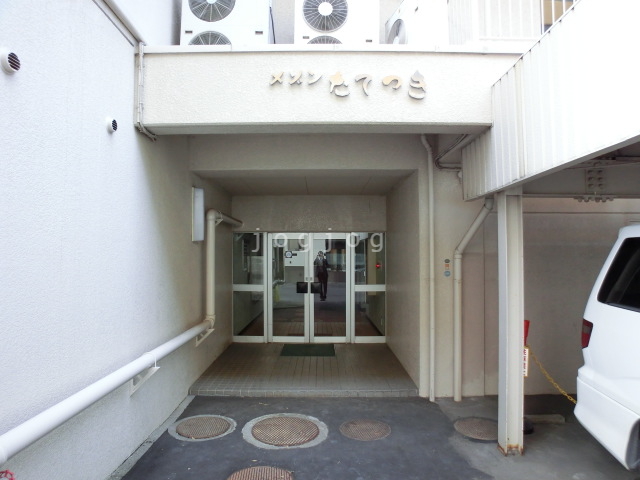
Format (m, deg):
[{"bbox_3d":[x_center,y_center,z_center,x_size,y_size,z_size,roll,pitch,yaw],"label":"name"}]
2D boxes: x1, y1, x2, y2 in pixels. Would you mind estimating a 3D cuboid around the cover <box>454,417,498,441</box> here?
[{"bbox_3d":[1.570,1.831,3.743,0.500,0.030,0.500,0,-2,0],"label":"cover"}]

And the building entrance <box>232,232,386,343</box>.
[{"bbox_3d":[-0.185,0.849,6.870,2.730,1.960,0.120,0,-2,0],"label":"building entrance"}]

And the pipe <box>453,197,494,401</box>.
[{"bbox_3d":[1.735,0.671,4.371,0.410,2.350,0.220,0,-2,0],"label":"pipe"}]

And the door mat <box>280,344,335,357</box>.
[{"bbox_3d":[-0.187,1.827,6.465,0.870,0.015,0.760,0,-2,0],"label":"door mat"}]

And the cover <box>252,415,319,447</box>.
[{"bbox_3d":[-0.323,1.830,3.693,0.635,0.030,0.635,0,-2,0],"label":"cover"}]

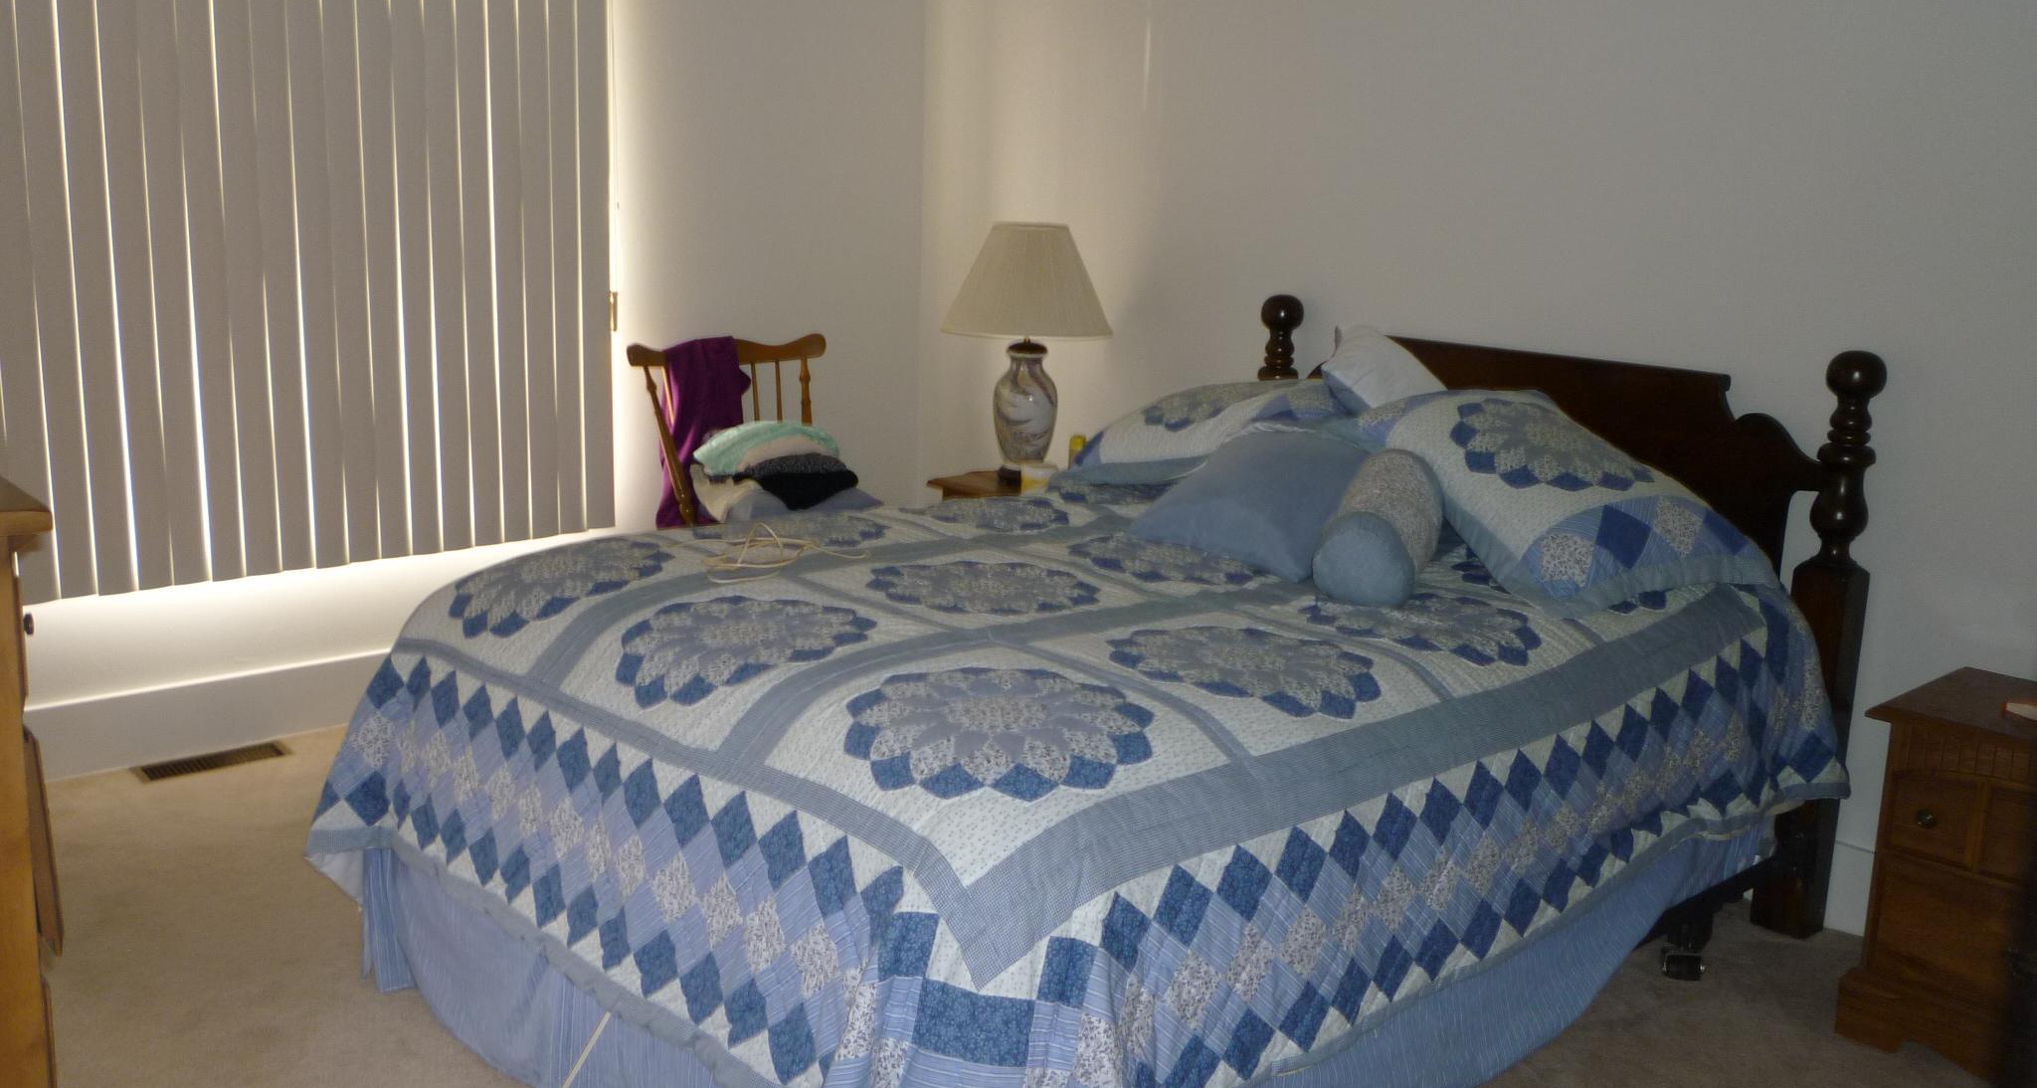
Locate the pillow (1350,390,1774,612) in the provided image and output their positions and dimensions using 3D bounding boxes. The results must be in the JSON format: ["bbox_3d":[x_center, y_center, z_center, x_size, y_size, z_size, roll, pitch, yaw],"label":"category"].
[{"bbox_3d":[0.994,-0.108,3.179,0.520,0.180,0.680,-6,33,-26],"label":"pillow"}]

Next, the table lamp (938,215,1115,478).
[{"bbox_3d":[0.023,-0.508,4.598,0.460,0.683,0.460,0,12,-5],"label":"table lamp"}]

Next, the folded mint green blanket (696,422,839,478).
[{"bbox_3d":[-0.610,-0.227,4.128,0.340,0.115,0.240,-9,16,-40],"label":"folded mint green blanket"}]

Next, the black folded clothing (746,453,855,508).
[{"bbox_3d":[-0.494,-0.139,3.879,0.250,0.110,0.230,-7,15,-34],"label":"black folded clothing"}]

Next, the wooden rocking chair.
[{"bbox_3d":[-0.503,0.046,4.068,0.600,1.000,0.760,-8,16,-39],"label":"wooden rocking chair"}]

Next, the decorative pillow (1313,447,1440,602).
[{"bbox_3d":[0.652,-0.032,3.066,0.170,0.170,0.413,6,17,19],"label":"decorative pillow"}]

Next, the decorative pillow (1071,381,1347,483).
[{"bbox_3d":[0.469,-0.261,3.880,0.660,0.170,0.500,-5,10,36],"label":"decorative pillow"}]

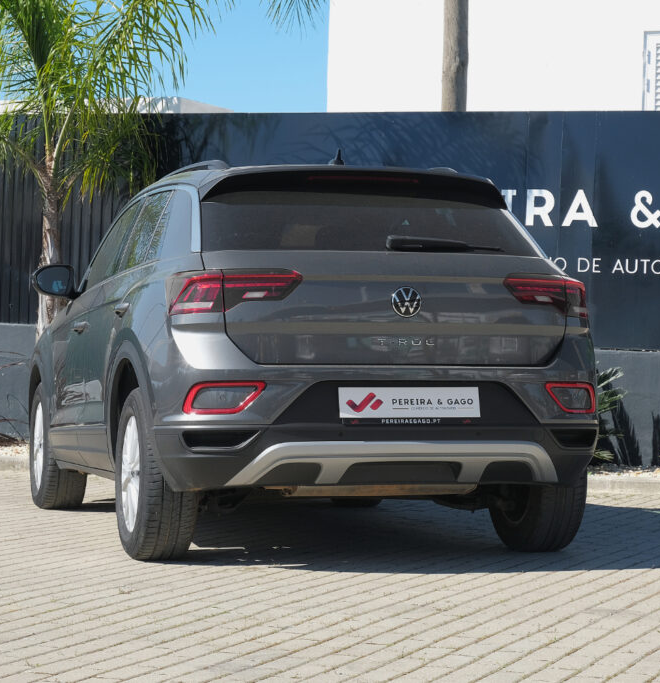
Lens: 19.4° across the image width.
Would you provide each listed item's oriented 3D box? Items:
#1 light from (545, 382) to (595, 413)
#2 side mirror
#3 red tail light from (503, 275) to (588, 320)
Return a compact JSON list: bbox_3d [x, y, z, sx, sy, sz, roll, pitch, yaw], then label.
[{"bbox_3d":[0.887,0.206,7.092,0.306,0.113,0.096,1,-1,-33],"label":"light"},{"bbox_3d":[-1.298,-0.283,9.187,0.220,0.165,0.140,0,-1,-16],"label":"side mirror"},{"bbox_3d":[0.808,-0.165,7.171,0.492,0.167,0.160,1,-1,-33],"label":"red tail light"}]

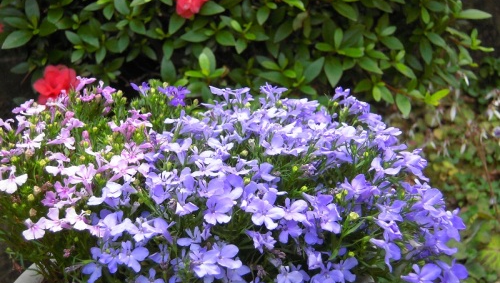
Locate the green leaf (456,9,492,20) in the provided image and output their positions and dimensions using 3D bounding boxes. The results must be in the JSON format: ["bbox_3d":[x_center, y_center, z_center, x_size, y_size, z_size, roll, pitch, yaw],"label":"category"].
[{"bbox_3d":[0.263,-0.147,1.000,0.041,0.006,0.016,-5,49,7],"label":"green leaf"}]

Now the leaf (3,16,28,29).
[{"bbox_3d":[-0.287,-0.145,1.050,0.037,0.007,0.015,20,54,-5],"label":"leaf"}]

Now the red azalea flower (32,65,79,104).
[{"bbox_3d":[-0.232,-0.067,1.020,0.055,0.051,0.036,-3,25,-7],"label":"red azalea flower"}]

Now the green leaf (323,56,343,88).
[{"bbox_3d":[0.101,-0.084,1.030,0.022,0.007,0.043,-1,60,0],"label":"green leaf"}]

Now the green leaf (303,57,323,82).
[{"bbox_3d":[0.079,-0.088,1.040,0.017,0.007,0.040,36,80,14],"label":"green leaf"}]

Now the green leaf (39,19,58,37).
[{"bbox_3d":[-0.251,-0.141,1.060,0.028,0.007,0.019,-29,63,0],"label":"green leaf"}]

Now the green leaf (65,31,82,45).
[{"bbox_3d":[-0.207,-0.122,1.000,0.029,0.006,0.013,37,58,16],"label":"green leaf"}]

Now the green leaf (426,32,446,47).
[{"bbox_3d":[0.218,-0.120,1.000,0.030,0.006,0.013,35,57,12],"label":"green leaf"}]

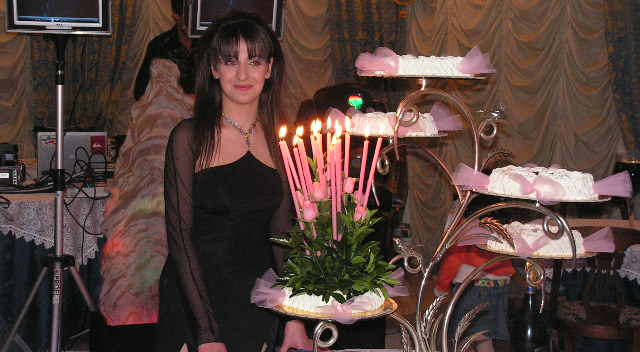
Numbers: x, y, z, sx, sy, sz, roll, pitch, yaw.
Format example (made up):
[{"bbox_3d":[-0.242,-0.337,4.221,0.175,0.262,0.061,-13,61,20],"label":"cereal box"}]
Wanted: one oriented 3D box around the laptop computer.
[{"bbox_3d":[-1.263,-0.114,5.869,0.337,0.245,0.290,1,6,-6],"label":"laptop computer"}]

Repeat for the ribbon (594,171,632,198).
[{"bbox_3d":[0.695,0.020,2.670,0.085,0.066,0.080,0,6,-19],"label":"ribbon"}]

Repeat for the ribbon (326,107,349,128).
[{"bbox_3d":[0.048,-0.159,3.150,0.075,0.070,0.075,4,6,19],"label":"ribbon"}]

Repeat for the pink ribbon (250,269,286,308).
[{"bbox_3d":[-0.132,0.287,2.880,0.090,0.098,0.090,4,6,19],"label":"pink ribbon"}]

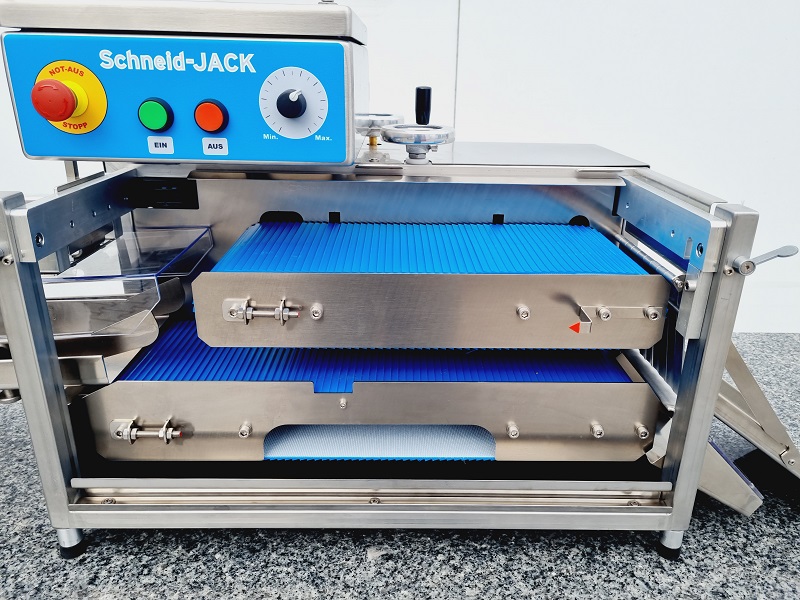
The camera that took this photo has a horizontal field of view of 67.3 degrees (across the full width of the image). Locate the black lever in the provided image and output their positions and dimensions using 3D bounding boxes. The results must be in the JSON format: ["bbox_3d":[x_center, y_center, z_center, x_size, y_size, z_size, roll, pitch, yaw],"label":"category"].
[{"bbox_3d":[0.025,-0.215,0.667,0.017,0.039,0.017,0,21,0],"label":"black lever"}]

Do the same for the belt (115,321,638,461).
[{"bbox_3d":[-0.024,0.086,0.671,0.537,0.091,0.182,0,21,0],"label":"belt"}]

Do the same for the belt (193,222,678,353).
[{"bbox_3d":[0.027,-0.022,0.628,0.424,0.075,0.182,0,21,0],"label":"belt"}]

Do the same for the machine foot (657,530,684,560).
[{"bbox_3d":[0.275,0.240,0.607,0.025,0.037,0.025,0,21,0],"label":"machine foot"}]

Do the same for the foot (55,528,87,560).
[{"bbox_3d":[-0.331,0.237,0.604,0.025,0.037,0.025,0,21,0],"label":"foot"}]

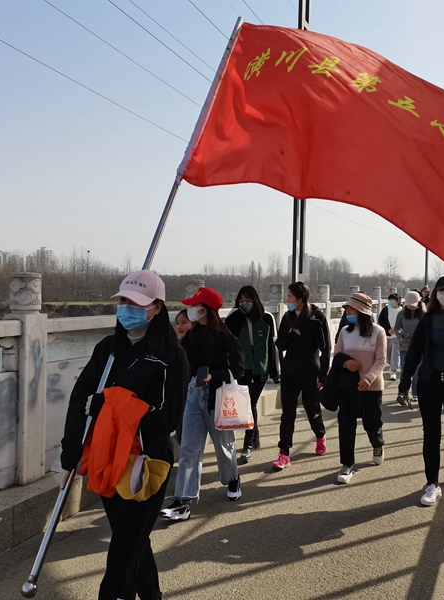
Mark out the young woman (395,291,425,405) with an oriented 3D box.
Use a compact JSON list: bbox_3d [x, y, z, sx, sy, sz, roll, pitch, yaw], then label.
[{"bbox_3d":[2.688,0.676,8.500,0.490,1.610,0.470,1,1,25],"label":"young woman"}]

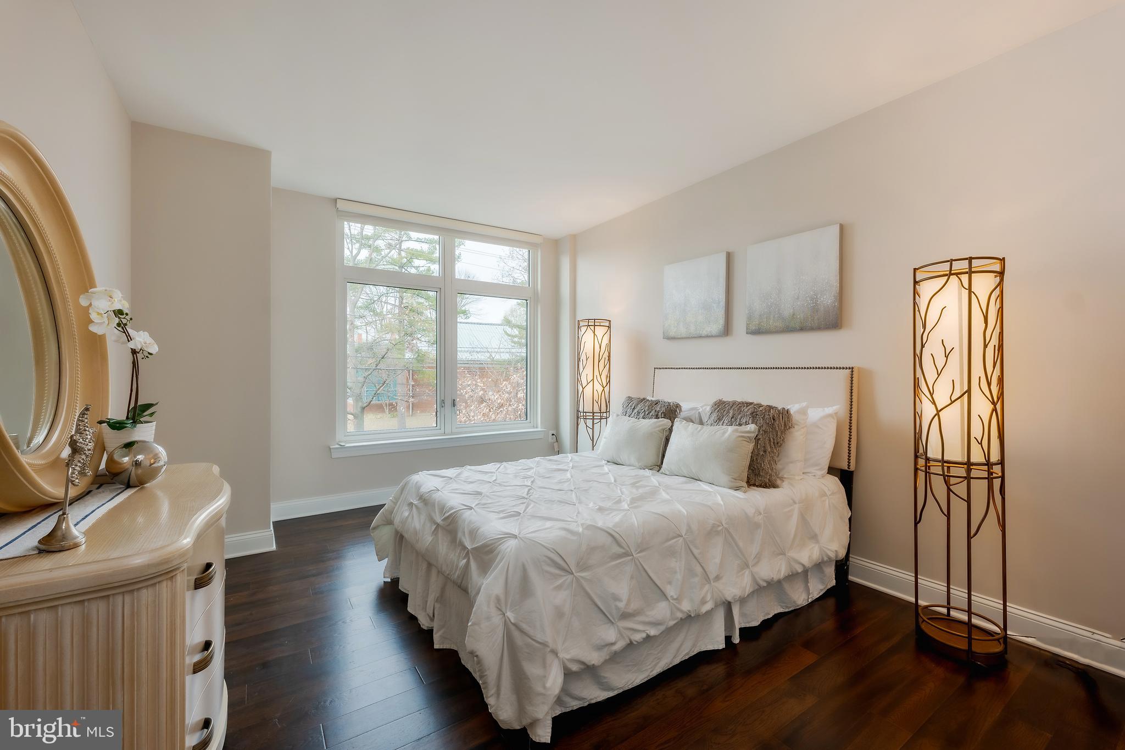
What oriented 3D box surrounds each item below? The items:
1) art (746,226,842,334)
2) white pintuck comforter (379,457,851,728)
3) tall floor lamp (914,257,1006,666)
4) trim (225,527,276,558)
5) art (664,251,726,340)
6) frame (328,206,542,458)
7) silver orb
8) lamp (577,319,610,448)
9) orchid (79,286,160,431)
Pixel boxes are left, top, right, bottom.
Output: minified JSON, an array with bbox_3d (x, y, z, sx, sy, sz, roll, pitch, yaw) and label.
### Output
[{"bbox_3d":[1.490,-0.590,2.854,0.040,0.630,0.610,0,0,-35],"label":"art"},{"bbox_3d":[0.236,0.872,2.564,2.100,0.570,1.660,0,0,-35],"label":"white pintuck comforter"},{"bbox_3d":[1.817,0.351,1.993,0.305,1.750,0.305,0,0,-35],"label":"tall floor lamp"},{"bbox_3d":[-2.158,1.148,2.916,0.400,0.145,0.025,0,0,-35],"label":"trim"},{"bbox_3d":[1.048,-0.609,3.485,0.040,0.630,0.610,0,0,-35],"label":"art"},{"bbox_3d":[-1.131,-0.391,4.381,2.080,2.200,0.130,0,0,-33],"label":"frame"},{"bbox_3d":[-1.575,0.326,1.620,0.172,0.172,0.172,0,0,-35],"label":"silver orb"},{"bbox_3d":[0.299,0.336,4.142,0.300,1.750,0.300,0,0,0],"label":"lamp"},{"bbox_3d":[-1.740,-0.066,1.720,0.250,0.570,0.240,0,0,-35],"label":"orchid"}]

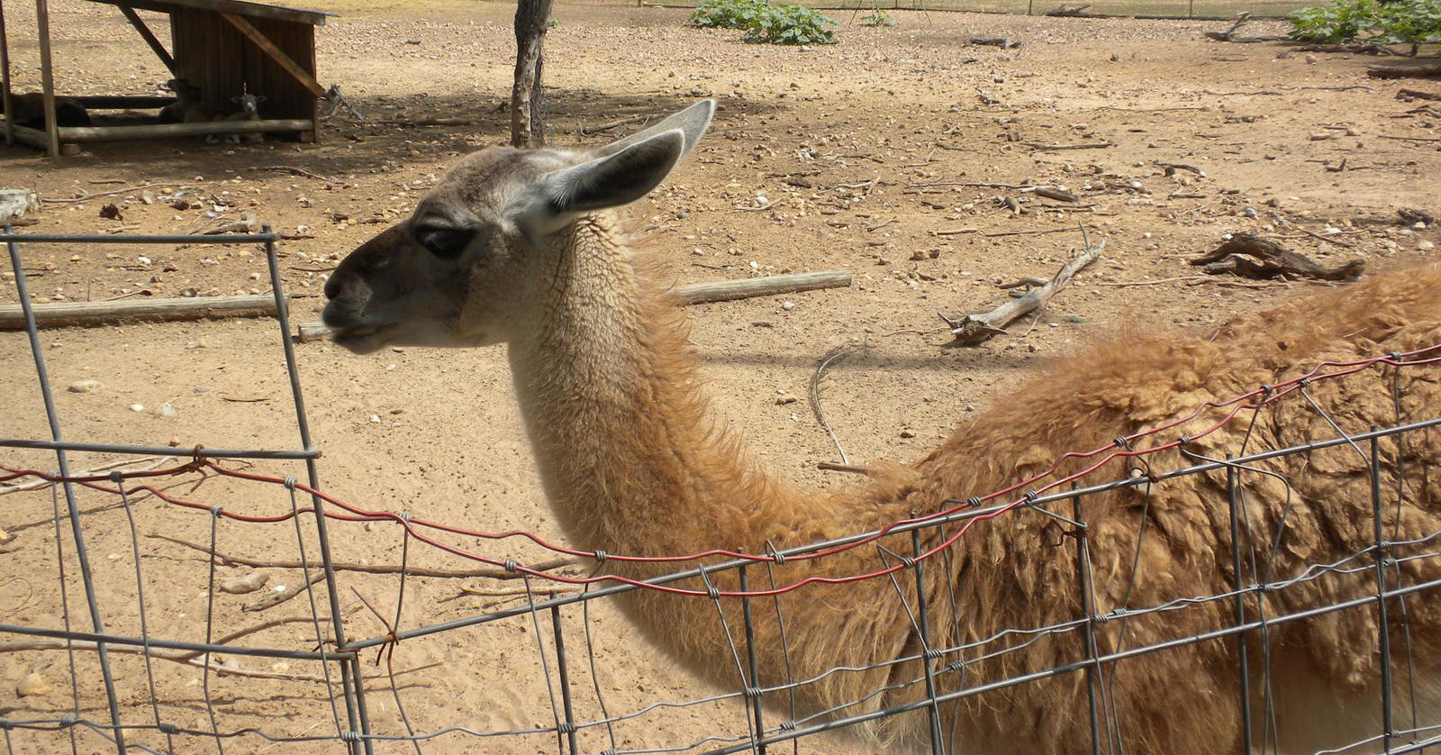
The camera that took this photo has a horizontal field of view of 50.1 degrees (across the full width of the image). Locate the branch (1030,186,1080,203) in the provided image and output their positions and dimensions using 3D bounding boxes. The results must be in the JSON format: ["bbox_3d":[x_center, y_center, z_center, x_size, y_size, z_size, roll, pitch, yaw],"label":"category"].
[{"bbox_3d":[1.916,-1.047,8.781,0.300,0.060,0.080,15,22,42],"label":"branch"}]

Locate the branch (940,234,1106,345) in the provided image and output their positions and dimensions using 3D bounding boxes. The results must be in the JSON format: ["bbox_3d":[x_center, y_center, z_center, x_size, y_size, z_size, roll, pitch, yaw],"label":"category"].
[{"bbox_3d":[1.314,-0.426,6.457,0.360,0.180,1.550,9,19,31],"label":"branch"}]

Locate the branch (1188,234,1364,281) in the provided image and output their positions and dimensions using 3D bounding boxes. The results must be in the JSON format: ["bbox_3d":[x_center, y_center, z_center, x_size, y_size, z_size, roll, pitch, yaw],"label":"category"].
[{"bbox_3d":[2.470,-0.535,6.831,0.780,0.150,0.260,3,17,12],"label":"branch"}]

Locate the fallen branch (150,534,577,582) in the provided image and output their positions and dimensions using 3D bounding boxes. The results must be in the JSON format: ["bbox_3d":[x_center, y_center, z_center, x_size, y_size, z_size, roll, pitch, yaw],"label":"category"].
[{"bbox_3d":[-0.884,0.435,3.797,1.100,0.070,0.130,1,16,7],"label":"fallen branch"}]

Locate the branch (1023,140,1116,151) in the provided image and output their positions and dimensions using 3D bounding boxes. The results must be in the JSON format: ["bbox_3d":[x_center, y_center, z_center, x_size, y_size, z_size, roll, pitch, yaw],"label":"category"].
[{"bbox_3d":[2.457,-1.639,10.808,0.660,0.050,0.140,2,16,8],"label":"branch"}]

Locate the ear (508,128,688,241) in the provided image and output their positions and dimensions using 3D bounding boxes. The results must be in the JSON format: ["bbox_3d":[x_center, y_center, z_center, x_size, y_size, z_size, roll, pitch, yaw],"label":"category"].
[{"bbox_3d":[-0.128,-0.205,1.620,0.210,0.068,0.065,-27,10,13],"label":"ear"}]

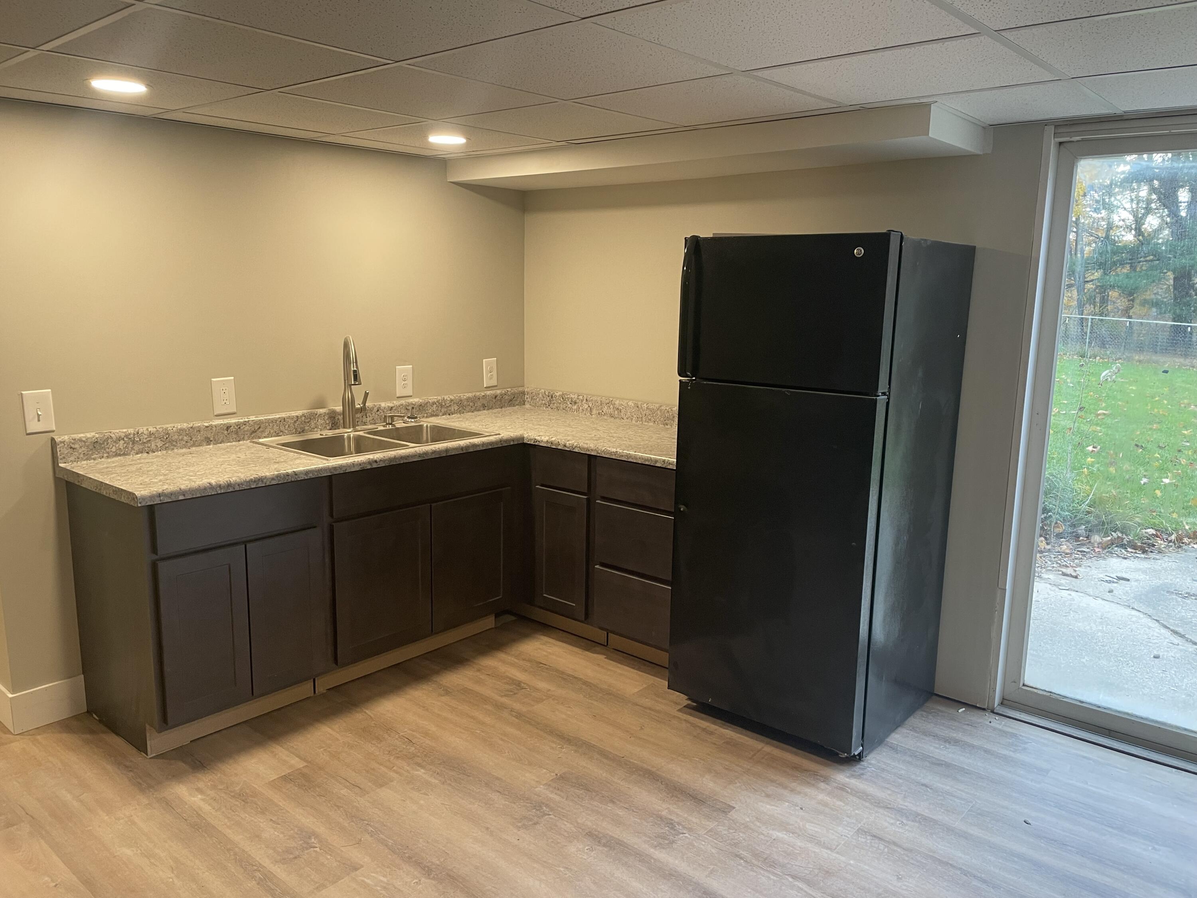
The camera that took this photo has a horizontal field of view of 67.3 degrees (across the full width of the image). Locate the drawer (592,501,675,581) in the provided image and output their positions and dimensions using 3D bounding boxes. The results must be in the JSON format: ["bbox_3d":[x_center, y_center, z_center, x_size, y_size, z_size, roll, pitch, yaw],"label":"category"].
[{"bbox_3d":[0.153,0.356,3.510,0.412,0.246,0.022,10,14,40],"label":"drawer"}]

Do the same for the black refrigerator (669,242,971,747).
[{"bbox_3d":[0.787,0.111,3.255,0.727,1.699,0.769,10,13,40],"label":"black refrigerator"}]

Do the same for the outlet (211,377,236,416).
[{"bbox_3d":[-1.442,-0.201,3.466,0.008,0.139,0.088,10,13,40],"label":"outlet"}]

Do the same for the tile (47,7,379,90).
[{"bbox_3d":[-0.926,-0.968,2.201,0.597,0.018,0.597,10,14,40],"label":"tile"}]

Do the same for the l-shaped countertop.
[{"bbox_3d":[-0.554,0.030,3.418,1.475,0.041,2.225,10,13,40],"label":"l-shaped countertop"}]

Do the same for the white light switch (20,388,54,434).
[{"bbox_3d":[-1.858,-0.122,2.987,0.016,0.140,0.087,10,14,40],"label":"white light switch"}]

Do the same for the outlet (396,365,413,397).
[{"bbox_3d":[-0.883,-0.308,4.100,0.010,0.140,0.087,10,14,40],"label":"outlet"}]

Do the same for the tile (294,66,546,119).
[{"bbox_3d":[-0.527,-1.047,2.654,0.597,0.018,0.597,10,14,40],"label":"tile"}]

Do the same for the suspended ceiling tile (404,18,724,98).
[{"bbox_3d":[-0.069,-0.967,2.264,0.602,0.018,0.602,10,13,40],"label":"suspended ceiling tile"}]

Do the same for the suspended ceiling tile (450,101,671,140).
[{"bbox_3d":[-0.131,-1.130,3.108,0.602,0.018,0.602,10,13,40],"label":"suspended ceiling tile"}]

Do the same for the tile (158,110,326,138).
[{"bbox_3d":[-1.287,-1.190,3.298,0.175,0.018,0.597,10,14,40],"label":"tile"}]

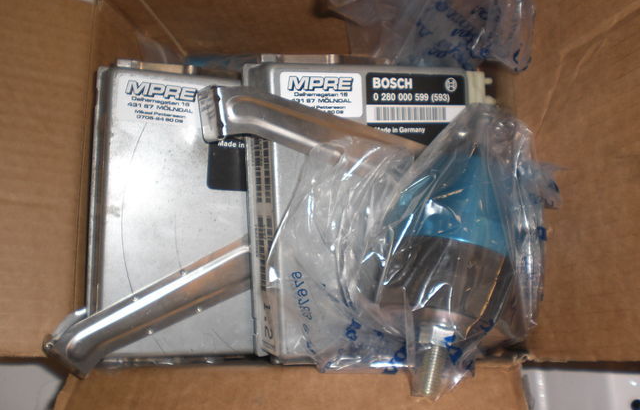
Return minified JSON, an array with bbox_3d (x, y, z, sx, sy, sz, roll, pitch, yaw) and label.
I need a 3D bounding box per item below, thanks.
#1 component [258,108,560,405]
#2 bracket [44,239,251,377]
[{"bbox_3d":[0.058,0.028,0.428,0.182,0.100,0.180,0,83,2],"label":"component"},{"bbox_3d":[-0.111,0.070,0.485,0.178,0.036,0.044,-28,87,-7],"label":"bracket"}]

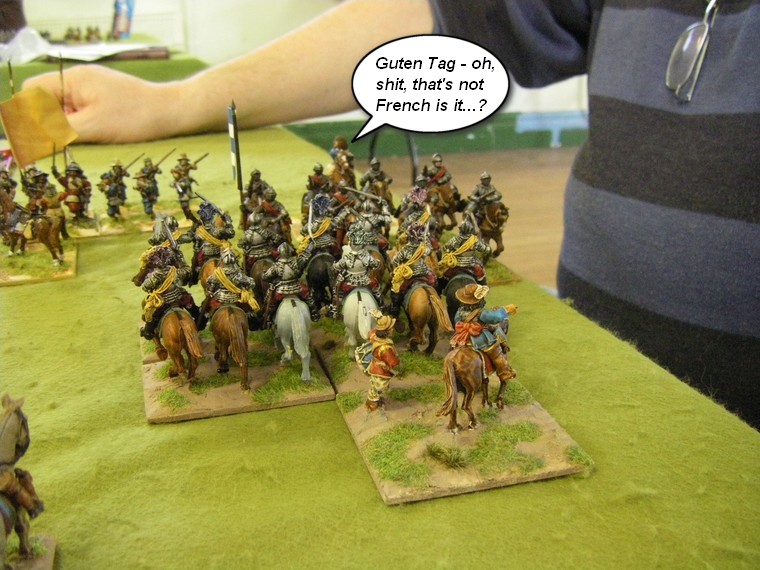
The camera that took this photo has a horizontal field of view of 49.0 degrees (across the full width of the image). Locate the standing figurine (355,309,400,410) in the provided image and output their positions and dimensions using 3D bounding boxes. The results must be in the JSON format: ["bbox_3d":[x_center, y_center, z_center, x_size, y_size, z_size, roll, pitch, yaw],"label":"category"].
[{"bbox_3d":[-0.001,0.024,0.263,0.015,0.033,0.014,9,24,17],"label":"standing figurine"}]

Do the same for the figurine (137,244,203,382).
[{"bbox_3d":[-0.073,0.006,0.289,0.022,0.043,0.050,-9,25,-23],"label":"figurine"}]

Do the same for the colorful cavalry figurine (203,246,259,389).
[{"bbox_3d":[-0.051,0.007,0.288,0.021,0.043,0.050,-5,24,-14],"label":"colorful cavalry figurine"}]

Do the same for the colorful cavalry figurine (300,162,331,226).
[{"bbox_3d":[-0.029,-0.035,0.390,0.020,0.043,0.050,-5,24,-16],"label":"colorful cavalry figurine"}]

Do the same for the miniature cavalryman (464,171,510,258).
[{"bbox_3d":[0.048,-0.031,0.384,0.021,0.043,0.048,-6,24,-17],"label":"miniature cavalryman"}]

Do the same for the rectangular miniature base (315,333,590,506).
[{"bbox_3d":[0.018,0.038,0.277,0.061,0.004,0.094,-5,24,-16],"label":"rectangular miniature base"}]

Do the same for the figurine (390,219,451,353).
[{"bbox_3d":[0.012,-0.003,0.316,0.022,0.043,0.050,-6,24,-17],"label":"figurine"}]

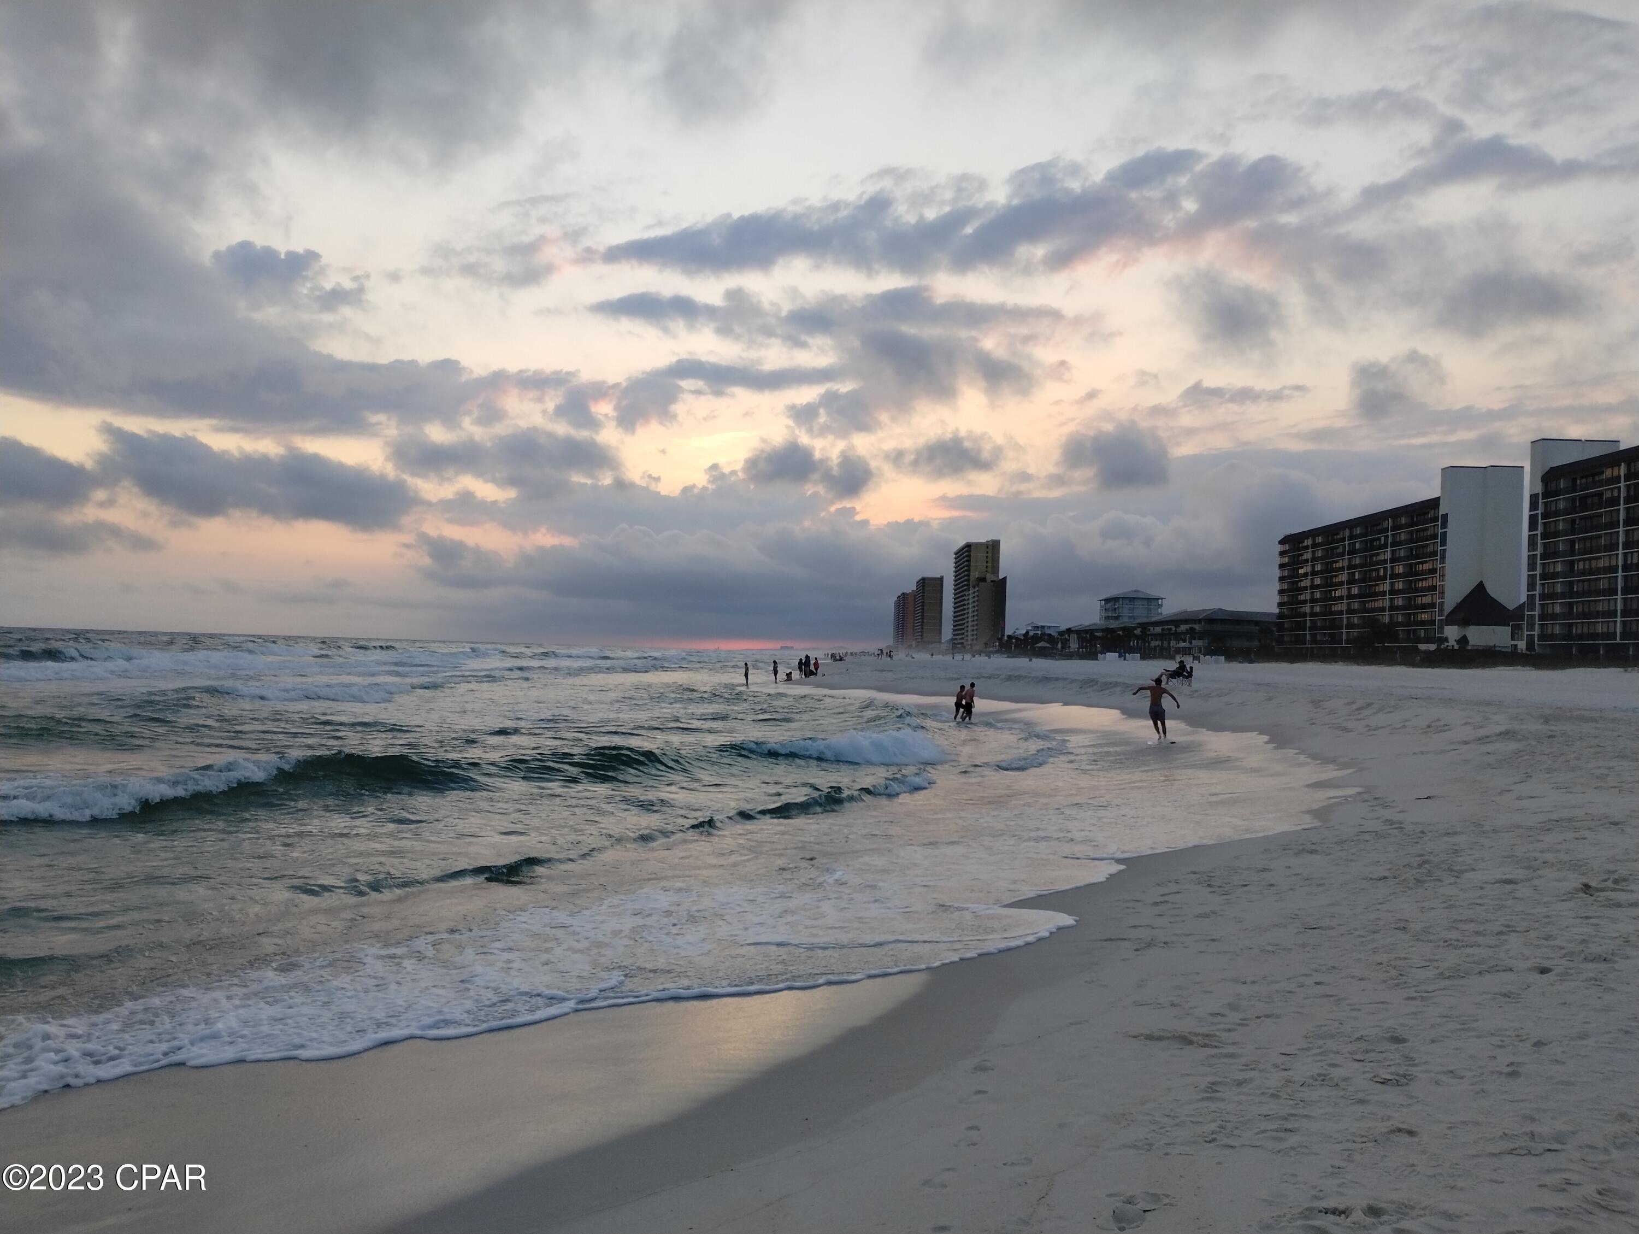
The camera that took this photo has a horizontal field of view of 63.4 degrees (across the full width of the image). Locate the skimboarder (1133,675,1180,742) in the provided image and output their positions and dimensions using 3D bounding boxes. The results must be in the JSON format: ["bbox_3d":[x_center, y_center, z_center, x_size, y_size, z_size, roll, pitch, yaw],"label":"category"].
[{"bbox_3d":[9.092,2.484,35.800,1.250,1.680,0.500,2,-2,7],"label":"skimboarder"}]

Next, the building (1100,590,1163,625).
[{"bbox_3d":[112.369,2.751,478.190,16.000,23.800,32.000,2,-2,-1],"label":"building"}]

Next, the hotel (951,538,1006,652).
[{"bbox_3d":[93.184,-10.895,776.644,21.000,64.000,76.000,2,-2,0],"label":"hotel"}]

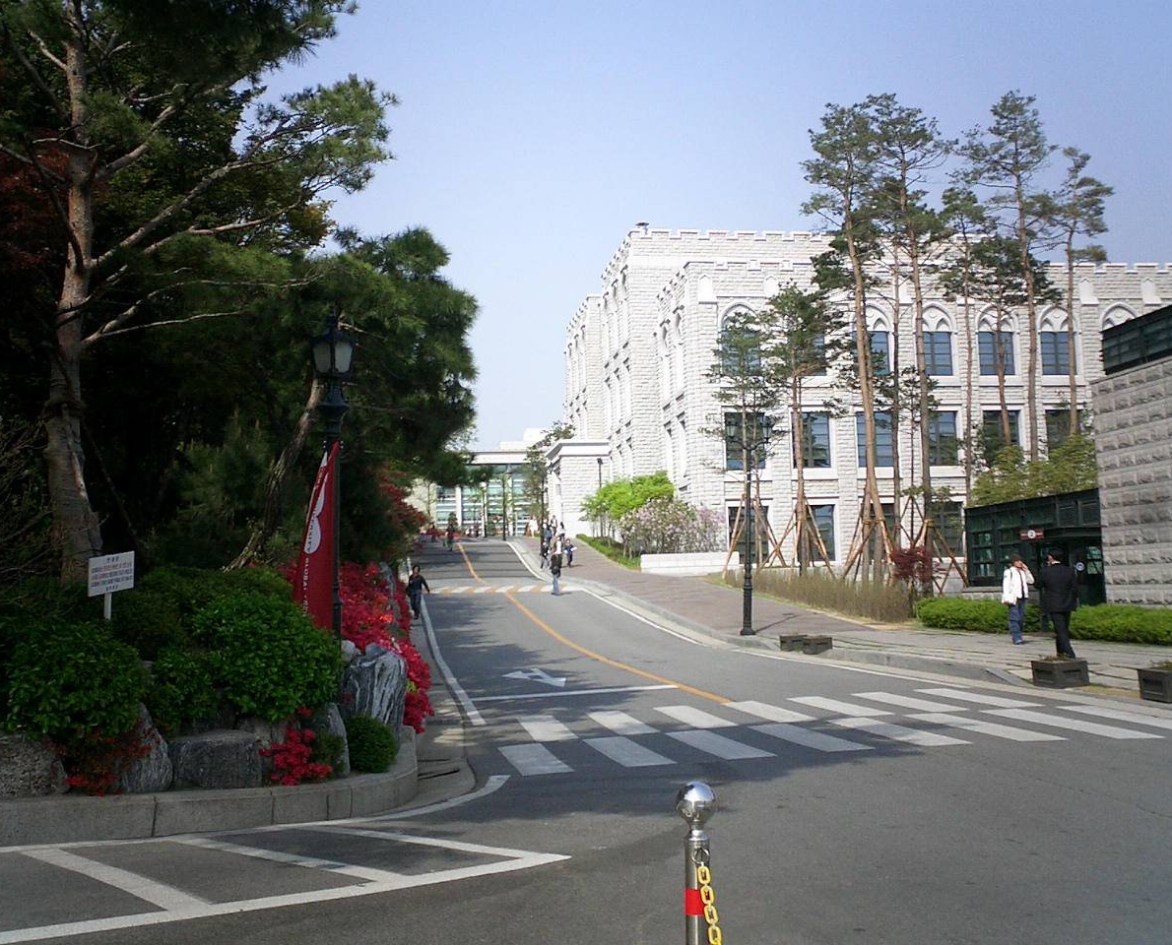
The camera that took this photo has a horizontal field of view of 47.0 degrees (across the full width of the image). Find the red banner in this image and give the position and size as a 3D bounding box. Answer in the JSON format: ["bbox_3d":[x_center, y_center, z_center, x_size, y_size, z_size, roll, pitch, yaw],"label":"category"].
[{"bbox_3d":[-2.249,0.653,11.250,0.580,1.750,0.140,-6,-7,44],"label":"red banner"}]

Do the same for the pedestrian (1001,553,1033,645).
[{"bbox_3d":[8.058,2.372,25.200,0.520,1.700,0.420,2,-6,-41],"label":"pedestrian"}]

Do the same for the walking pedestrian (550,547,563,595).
[{"bbox_3d":[-1.178,3.888,52.000,0.500,1.680,0.400,2,-6,-37],"label":"walking pedestrian"}]

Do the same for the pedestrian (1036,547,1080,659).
[{"bbox_3d":[7.484,2.091,21.400,0.580,1.730,0.420,0,-5,-14],"label":"pedestrian"}]

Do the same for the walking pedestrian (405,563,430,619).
[{"bbox_3d":[-5.014,3.552,40.000,0.620,1.670,0.420,-1,-5,-7],"label":"walking pedestrian"}]

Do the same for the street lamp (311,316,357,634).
[{"bbox_3d":[-2.042,0.495,11.000,0.380,3.650,0.380,-1,-5,-11],"label":"street lamp"}]

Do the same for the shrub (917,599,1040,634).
[{"bbox_3d":[9.390,3.413,32.000,1.000,0.670,5.200,-1,-5,-8],"label":"shrub"}]

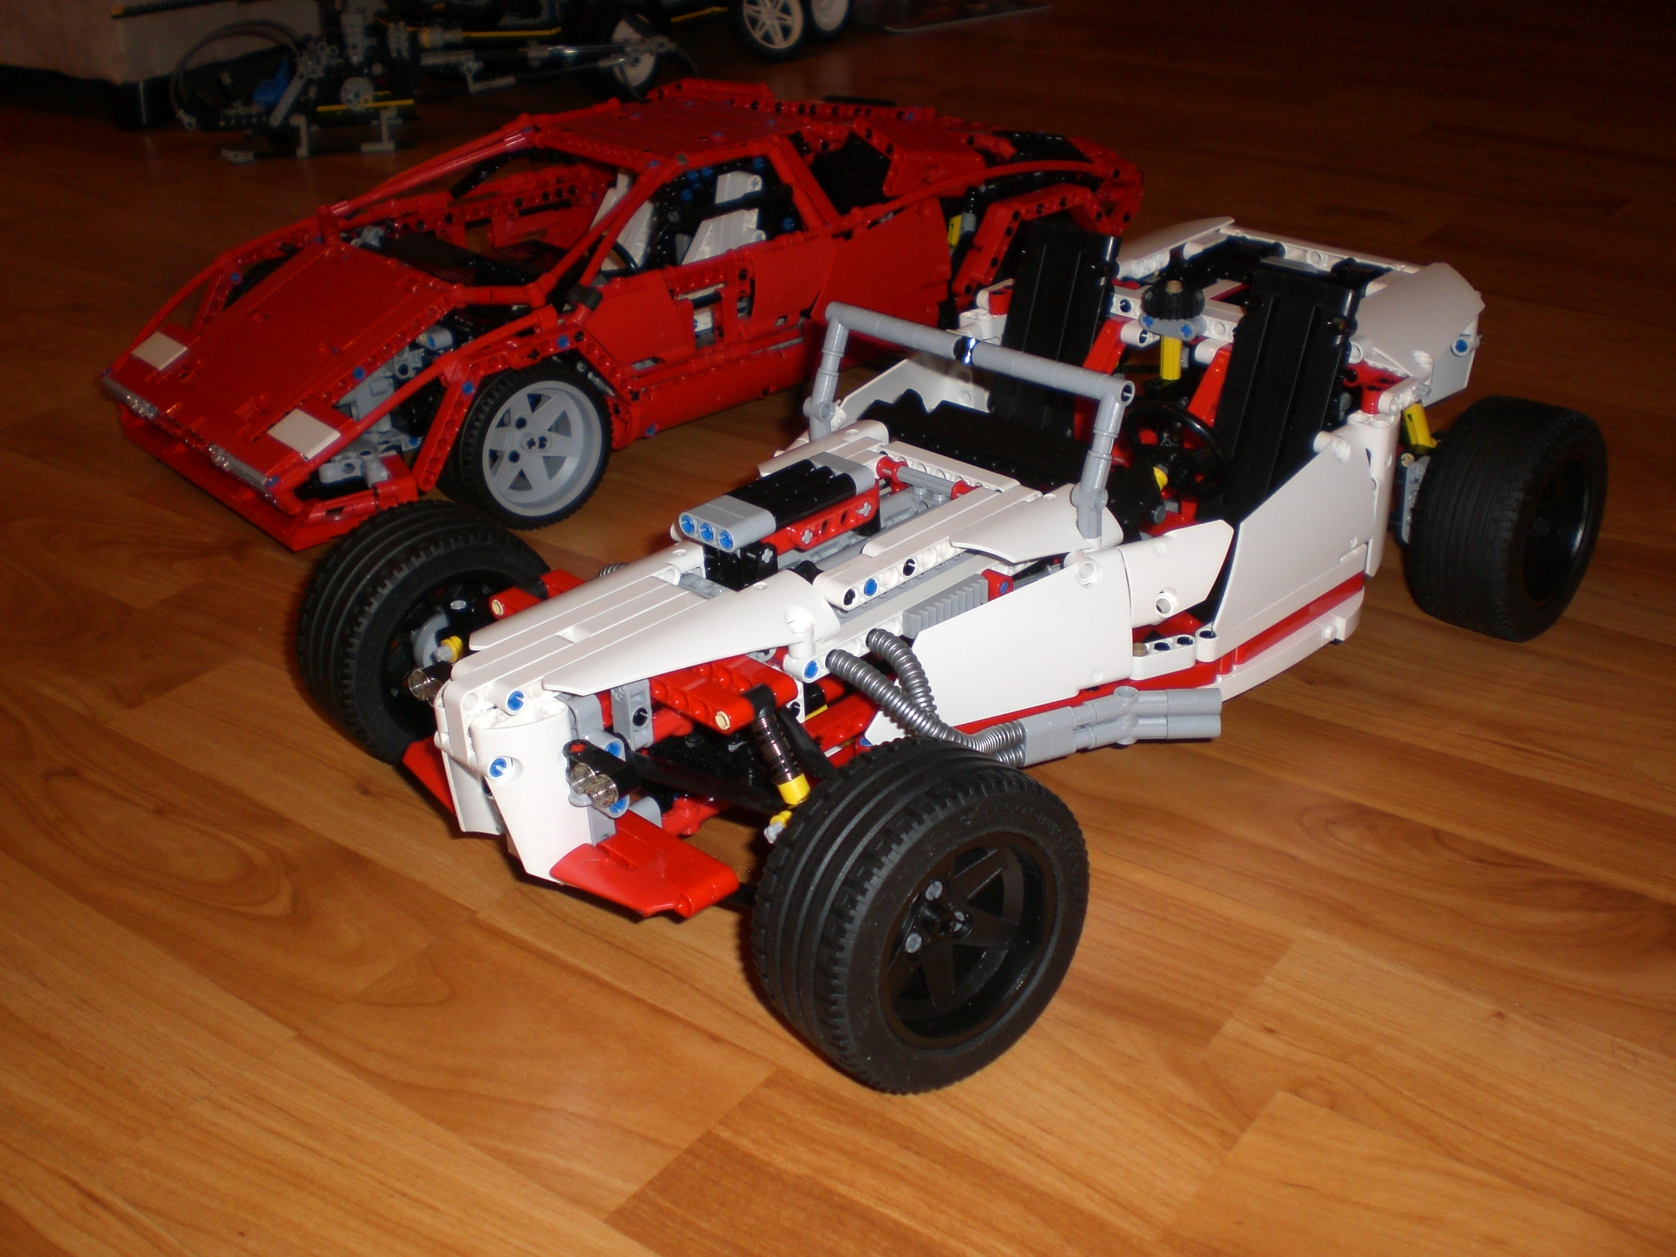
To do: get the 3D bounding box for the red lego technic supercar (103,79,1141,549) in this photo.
[{"bbox_3d":[-0.090,-0.178,0.873,0.463,0.123,0.248,-22,34,-34],"label":"red lego technic supercar"}]

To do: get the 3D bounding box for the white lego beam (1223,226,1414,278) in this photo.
[{"bbox_3d":[0.185,-0.143,0.709,0.008,0.008,0.086,-27,37,-37],"label":"white lego beam"}]

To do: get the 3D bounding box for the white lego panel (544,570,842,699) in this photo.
[{"bbox_3d":[-0.037,0.008,0.487,0.086,0.017,0.023,-26,37,-38],"label":"white lego panel"}]

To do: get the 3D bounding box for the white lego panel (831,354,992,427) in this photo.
[{"bbox_3d":[0.036,-0.085,0.677,0.087,0.047,0.015,-26,37,-38],"label":"white lego panel"}]

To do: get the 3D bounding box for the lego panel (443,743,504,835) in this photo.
[{"bbox_3d":[-0.097,0.034,0.482,0.015,0.051,0.022,-26,36,-38],"label":"lego panel"}]

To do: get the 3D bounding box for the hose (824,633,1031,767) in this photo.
[{"bbox_3d":[0.029,0.021,0.528,0.064,0.050,0.023,-14,30,-23],"label":"hose"}]

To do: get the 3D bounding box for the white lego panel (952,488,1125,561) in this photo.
[{"bbox_3d":[0.059,-0.023,0.541,0.057,0.018,0.021,-26,37,-38],"label":"white lego panel"}]

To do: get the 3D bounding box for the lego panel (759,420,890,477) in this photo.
[{"bbox_3d":[-0.007,-0.053,0.600,0.057,0.018,0.021,-26,37,-38],"label":"lego panel"}]

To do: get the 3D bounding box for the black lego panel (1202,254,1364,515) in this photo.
[{"bbox_3d":[0.146,-0.071,0.611,0.039,0.089,0.010,24,20,39],"label":"black lego panel"}]

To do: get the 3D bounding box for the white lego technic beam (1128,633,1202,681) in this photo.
[{"bbox_3d":[0.101,0.009,0.573,0.024,0.008,0.008,-12,30,-17],"label":"white lego technic beam"}]

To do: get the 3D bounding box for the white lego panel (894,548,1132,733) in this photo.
[{"bbox_3d":[0.048,0.003,0.538,0.088,0.046,0.013,-13,30,-20],"label":"white lego panel"}]

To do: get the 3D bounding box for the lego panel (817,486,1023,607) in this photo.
[{"bbox_3d":[0.026,-0.025,0.536,0.088,0.010,0.017,-26,36,-38],"label":"lego panel"}]

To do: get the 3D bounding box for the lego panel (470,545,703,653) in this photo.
[{"bbox_3d":[-0.067,-0.008,0.506,0.088,0.015,0.020,-26,36,-38],"label":"lego panel"}]

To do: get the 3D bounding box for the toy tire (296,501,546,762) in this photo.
[{"bbox_3d":[-0.128,0.003,0.587,0.082,0.082,0.038,-24,36,-36],"label":"toy tire"}]

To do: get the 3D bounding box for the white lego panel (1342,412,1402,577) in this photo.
[{"bbox_3d":[0.168,-0.040,0.599,0.026,0.058,0.015,-26,37,-38],"label":"white lego panel"}]

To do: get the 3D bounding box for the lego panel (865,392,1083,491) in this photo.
[{"bbox_3d":[0.055,-0.060,0.582,0.036,0.016,0.090,-26,36,-38],"label":"lego panel"}]

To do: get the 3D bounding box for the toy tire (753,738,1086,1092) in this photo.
[{"bbox_3d":[0.021,0.070,0.453,0.082,0.082,0.038,-20,33,-30],"label":"toy tire"}]

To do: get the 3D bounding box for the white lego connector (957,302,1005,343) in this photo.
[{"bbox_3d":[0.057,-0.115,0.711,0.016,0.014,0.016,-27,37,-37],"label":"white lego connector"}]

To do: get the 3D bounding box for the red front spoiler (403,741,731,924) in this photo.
[{"bbox_3d":[-0.080,0.049,0.497,0.033,0.013,0.124,-26,37,-38],"label":"red front spoiler"}]

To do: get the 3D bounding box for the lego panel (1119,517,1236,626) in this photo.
[{"bbox_3d":[0.099,-0.019,0.563,0.045,0.029,0.015,-16,31,-25],"label":"lego panel"}]

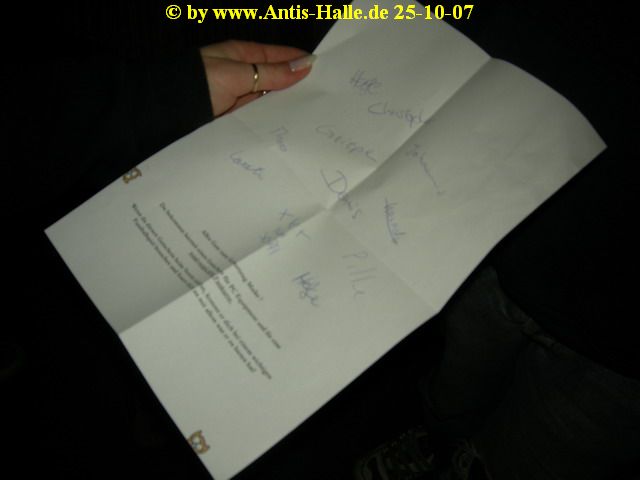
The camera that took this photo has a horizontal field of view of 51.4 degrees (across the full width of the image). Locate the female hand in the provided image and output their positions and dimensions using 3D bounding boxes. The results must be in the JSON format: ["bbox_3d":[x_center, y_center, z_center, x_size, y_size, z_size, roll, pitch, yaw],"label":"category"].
[{"bbox_3d":[-0.042,-0.114,0.490,0.108,0.052,0.066,-11,54,-10],"label":"female hand"}]

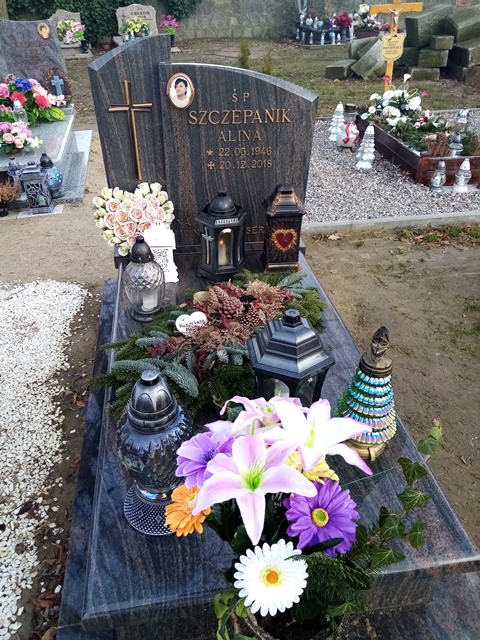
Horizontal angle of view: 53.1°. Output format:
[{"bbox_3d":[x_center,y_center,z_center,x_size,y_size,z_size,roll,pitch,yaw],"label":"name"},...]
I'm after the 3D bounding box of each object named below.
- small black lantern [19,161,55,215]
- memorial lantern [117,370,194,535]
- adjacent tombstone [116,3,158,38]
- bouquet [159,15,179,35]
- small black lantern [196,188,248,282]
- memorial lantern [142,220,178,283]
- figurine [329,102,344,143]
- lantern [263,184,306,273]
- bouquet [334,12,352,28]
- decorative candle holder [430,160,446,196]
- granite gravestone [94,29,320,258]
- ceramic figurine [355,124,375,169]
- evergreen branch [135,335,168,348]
[{"bbox_3d":[-1.339,-0.874,3.170,0.165,0.300,0.165,-6,33,-11],"label":"small black lantern"},{"bbox_3d":[-0.175,0.267,0.989,0.152,0.380,0.152,-6,33,-12],"label":"memorial lantern"},{"bbox_3d":[-2.030,-5.932,9.521,0.830,0.570,0.130,-5,35,-8],"label":"adjacent tombstone"},{"bbox_3d":[-1.383,-5.708,9.301,0.370,0.360,0.340,-5,35,-8],"label":"bouquet"},{"bbox_3d":[-0.071,-0.350,1.940,0.205,0.345,0.180,-6,33,-11],"label":"small black lantern"},{"bbox_3d":[-0.312,-0.291,1.936,0.140,0.240,0.130,-4,33,-8],"label":"memorial lantern"},{"bbox_3d":[1.014,-2.080,5.050,0.170,0.365,0.170,-8,35,-13],"label":"figurine"},{"bbox_3d":[0.170,-0.376,1.943,0.146,0.344,0.146,-5,34,-8],"label":"lantern"},{"bbox_3d":[2.218,-6.417,10.300,0.380,0.320,0.340,-5,34,-8],"label":"bouquet"},{"bbox_3d":[1.554,-1.119,3.760,0.115,0.240,0.115,-5,34,-7],"label":"decorative candle holder"},{"bbox_3d":[-0.122,-0.688,1.956,0.870,0.823,0.150,-5,34,-8],"label":"granite gravestone"},{"bbox_3d":[0.971,-1.327,3.654,0.145,0.303,0.145,-5,35,-8],"label":"ceramic figurine"},{"bbox_3d":[-0.280,0.068,1.518,0.108,0.032,0.040,-2,33,-5],"label":"evergreen branch"}]

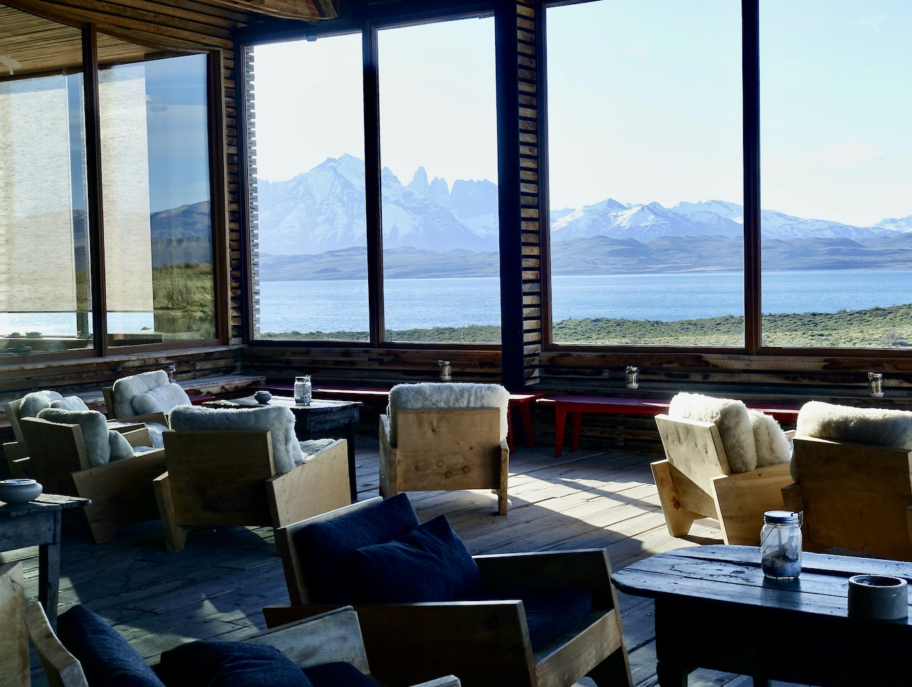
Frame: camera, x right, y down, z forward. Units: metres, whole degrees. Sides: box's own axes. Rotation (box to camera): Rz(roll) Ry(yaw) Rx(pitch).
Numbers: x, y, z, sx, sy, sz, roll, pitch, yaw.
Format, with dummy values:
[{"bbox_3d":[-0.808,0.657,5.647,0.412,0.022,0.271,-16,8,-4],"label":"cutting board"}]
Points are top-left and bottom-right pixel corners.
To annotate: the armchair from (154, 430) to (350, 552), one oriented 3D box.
[{"bbox_3d":[-1.104,0.768,7.197,0.730,0.680,0.960,0,4,20],"label":"armchair"}]

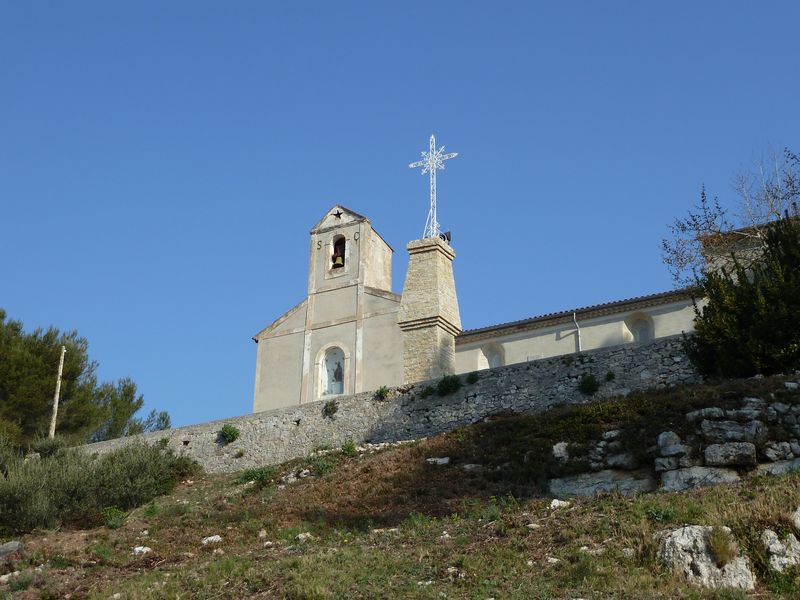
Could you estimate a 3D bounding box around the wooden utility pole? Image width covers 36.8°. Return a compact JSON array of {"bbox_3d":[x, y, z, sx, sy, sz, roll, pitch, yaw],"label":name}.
[{"bbox_3d":[-15.389,4.201,54.000,0.200,4.730,0.200,-11,-30,21],"label":"wooden utility pole"}]

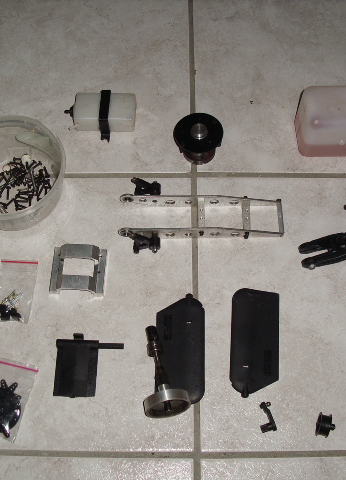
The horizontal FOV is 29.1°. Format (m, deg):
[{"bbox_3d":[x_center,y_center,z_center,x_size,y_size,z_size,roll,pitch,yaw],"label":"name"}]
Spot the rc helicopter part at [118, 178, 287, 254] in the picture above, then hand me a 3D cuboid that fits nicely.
[{"bbox_3d":[0.031,-0.022,0.728,0.177,0.028,0.088,1,66,0],"label":"rc helicopter part"}]

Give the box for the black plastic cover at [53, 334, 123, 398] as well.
[{"bbox_3d":[-0.083,0.126,0.667,0.068,0.012,0.065,0,65,0],"label":"black plastic cover"}]

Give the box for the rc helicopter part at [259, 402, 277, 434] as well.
[{"bbox_3d":[0.091,0.173,0.648,0.018,0.009,0.030,-16,66,-8],"label":"rc helicopter part"}]

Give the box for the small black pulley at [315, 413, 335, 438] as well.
[{"bbox_3d":[0.147,0.178,0.639,0.018,0.023,0.023,13,66,5],"label":"small black pulley"}]

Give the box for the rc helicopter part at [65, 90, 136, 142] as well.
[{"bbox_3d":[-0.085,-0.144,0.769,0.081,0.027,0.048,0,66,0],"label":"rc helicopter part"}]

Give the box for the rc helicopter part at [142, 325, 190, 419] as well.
[{"bbox_3d":[-0.014,0.122,0.660,0.047,0.047,0.086,-10,52,-5],"label":"rc helicopter part"}]

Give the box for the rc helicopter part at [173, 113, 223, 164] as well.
[{"bbox_3d":[0.029,-0.115,0.764,0.055,0.041,0.055,0,65,0],"label":"rc helicopter part"}]

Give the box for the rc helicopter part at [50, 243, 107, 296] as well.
[{"bbox_3d":[-0.101,0.031,0.711,0.057,0.014,0.053,3,66,1],"label":"rc helicopter part"}]

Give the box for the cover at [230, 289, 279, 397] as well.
[{"bbox_3d":[0.085,0.104,0.682,0.050,0.011,0.114,4,66,1],"label":"cover"}]

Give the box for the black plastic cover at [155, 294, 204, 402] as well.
[{"bbox_3d":[0.008,0.109,0.676,0.050,0.011,0.114,0,65,0],"label":"black plastic cover"}]

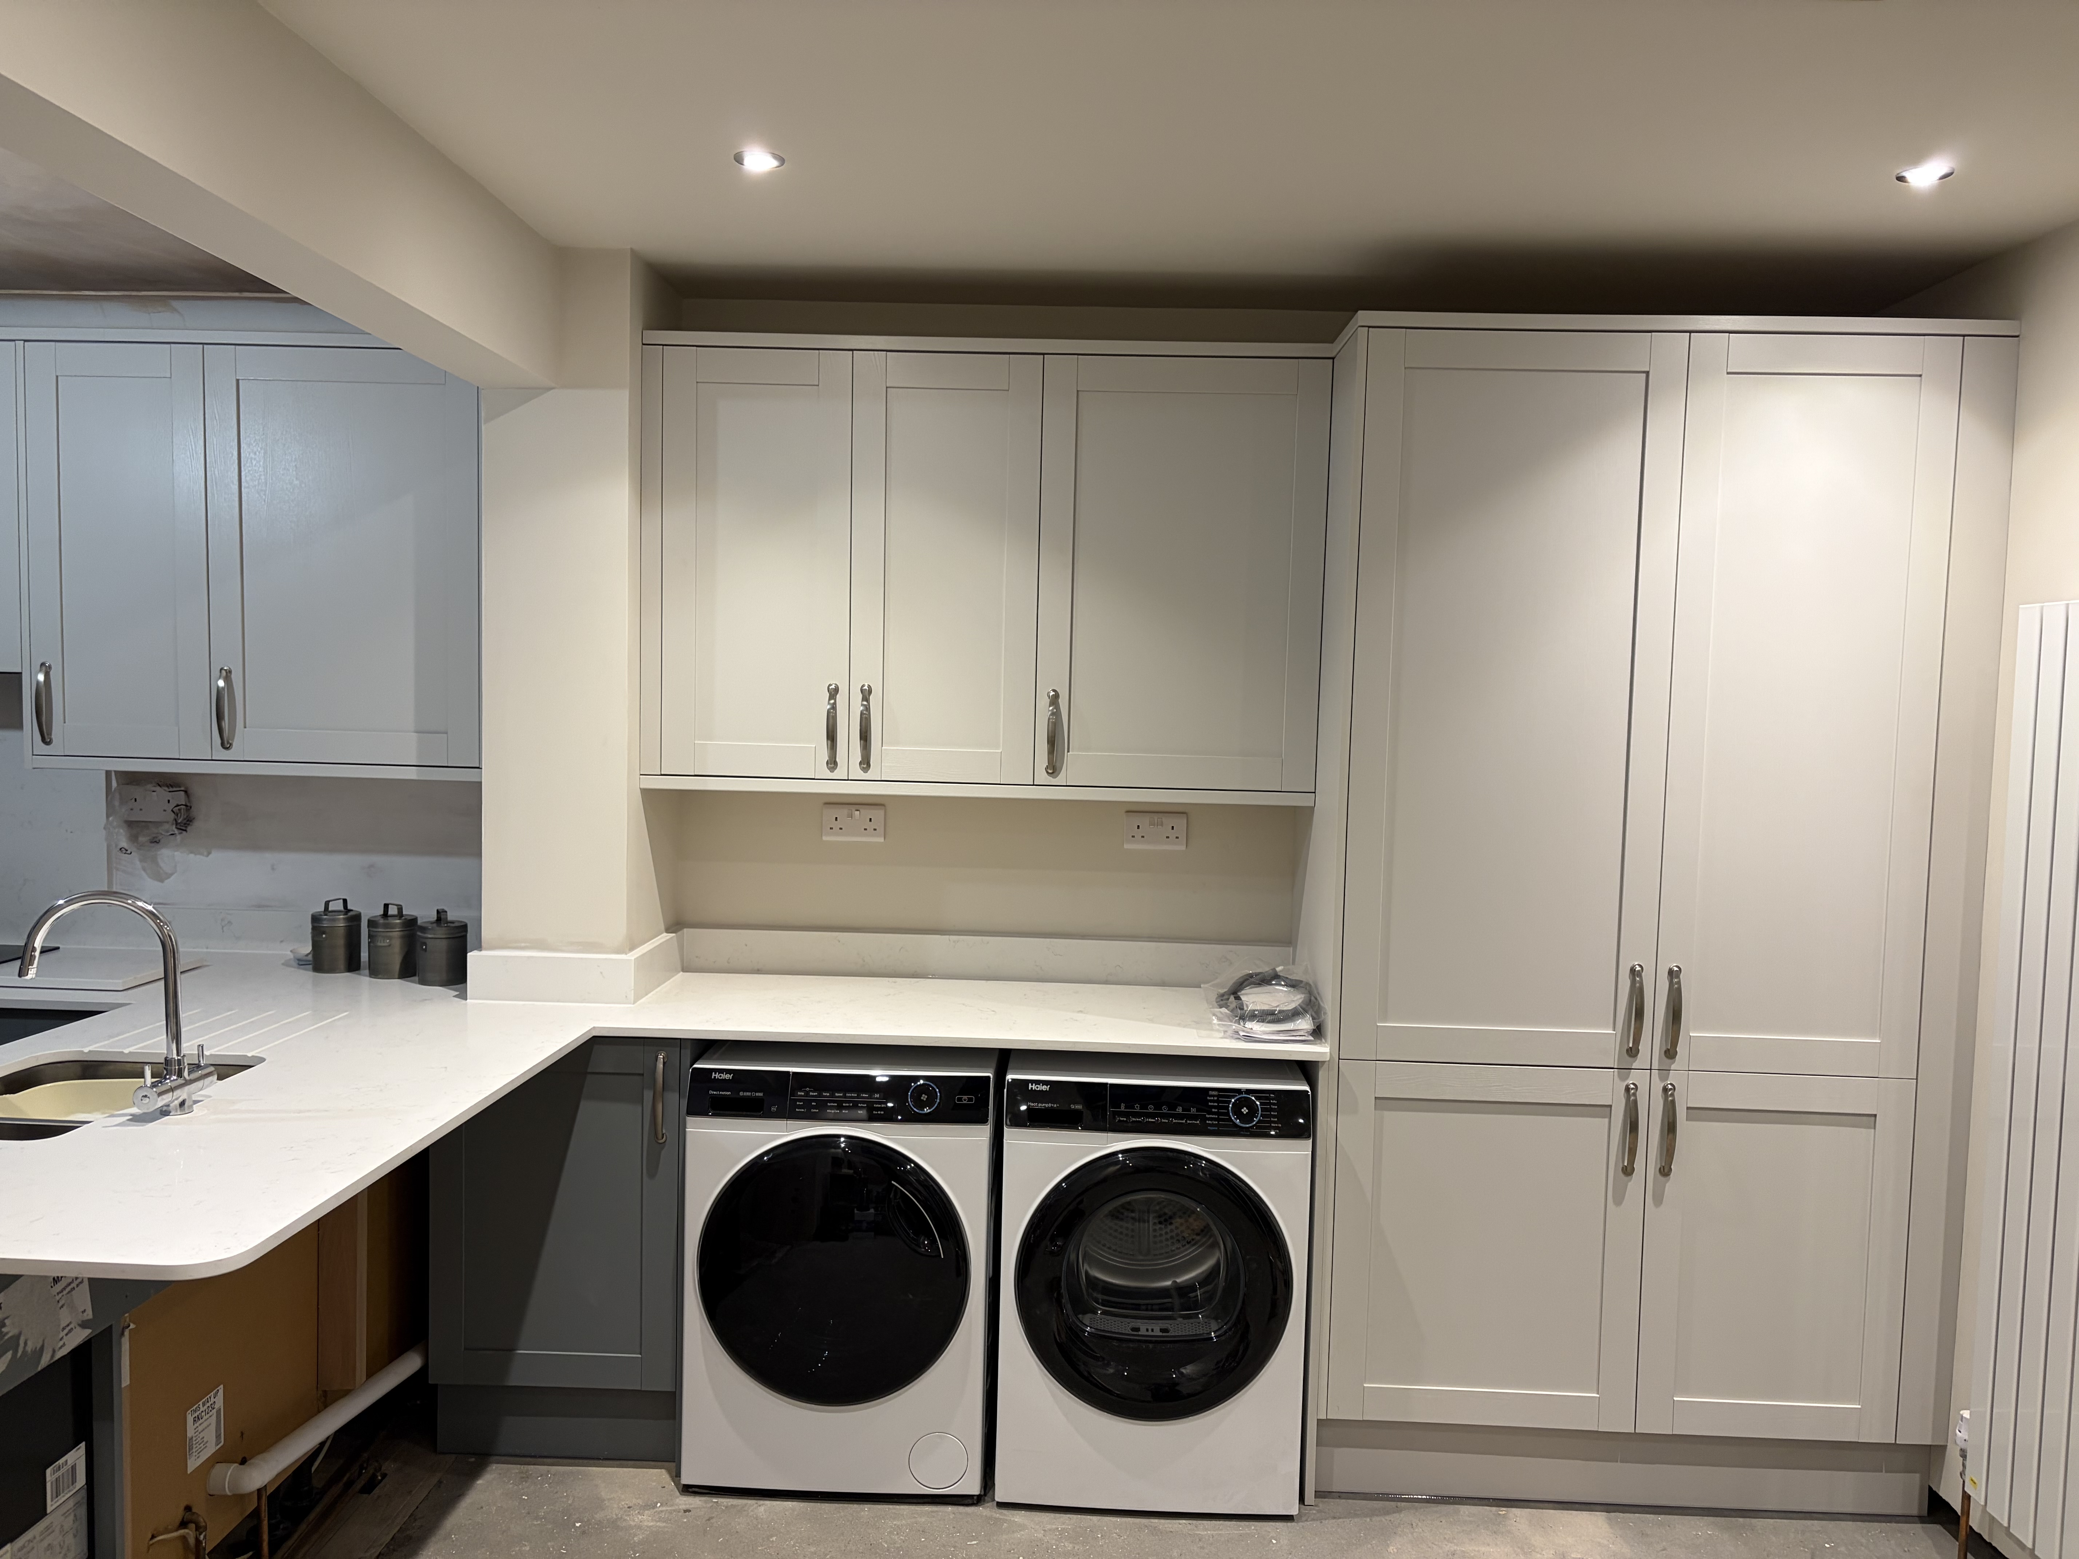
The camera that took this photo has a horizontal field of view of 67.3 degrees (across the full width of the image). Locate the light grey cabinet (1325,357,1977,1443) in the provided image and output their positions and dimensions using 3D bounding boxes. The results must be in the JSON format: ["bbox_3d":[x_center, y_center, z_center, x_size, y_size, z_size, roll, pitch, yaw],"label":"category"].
[{"bbox_3d":[1.192,0.195,3.287,1.218,2.164,0.610,1,4,2],"label":"light grey cabinet"}]

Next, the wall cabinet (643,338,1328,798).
[{"bbox_3d":[-0.117,-0.453,3.445,1.441,0.963,0.313,1,4,2],"label":"wall cabinet"}]

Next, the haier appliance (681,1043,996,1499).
[{"bbox_3d":[-0.393,0.978,3.355,0.600,0.852,0.585,1,4,1],"label":"haier appliance"}]

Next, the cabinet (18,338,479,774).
[{"bbox_3d":[-1.718,-0.492,3.573,1.018,0.942,0.324,1,4,2],"label":"cabinet"}]

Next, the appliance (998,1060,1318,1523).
[{"bbox_3d":[0.232,0.996,3.325,0.598,0.853,0.605,2,4,3],"label":"appliance"}]

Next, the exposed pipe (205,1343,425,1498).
[{"bbox_3d":[-1.283,1.148,2.847,0.105,0.115,0.660,1,4,2],"label":"exposed pipe"}]

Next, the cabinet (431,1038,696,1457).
[{"bbox_3d":[-0.955,0.932,3.393,0.515,0.882,0.540,1,4,2],"label":"cabinet"}]

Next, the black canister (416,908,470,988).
[{"bbox_3d":[-1.332,0.371,3.486,0.104,0.163,0.104,1,4,2],"label":"black canister"}]

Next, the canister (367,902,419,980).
[{"bbox_3d":[-1.469,0.363,3.548,0.104,0.163,0.104,1,4,2],"label":"canister"}]

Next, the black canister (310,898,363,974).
[{"bbox_3d":[-1.618,0.357,3.596,0.104,0.163,0.104,1,4,2],"label":"black canister"}]

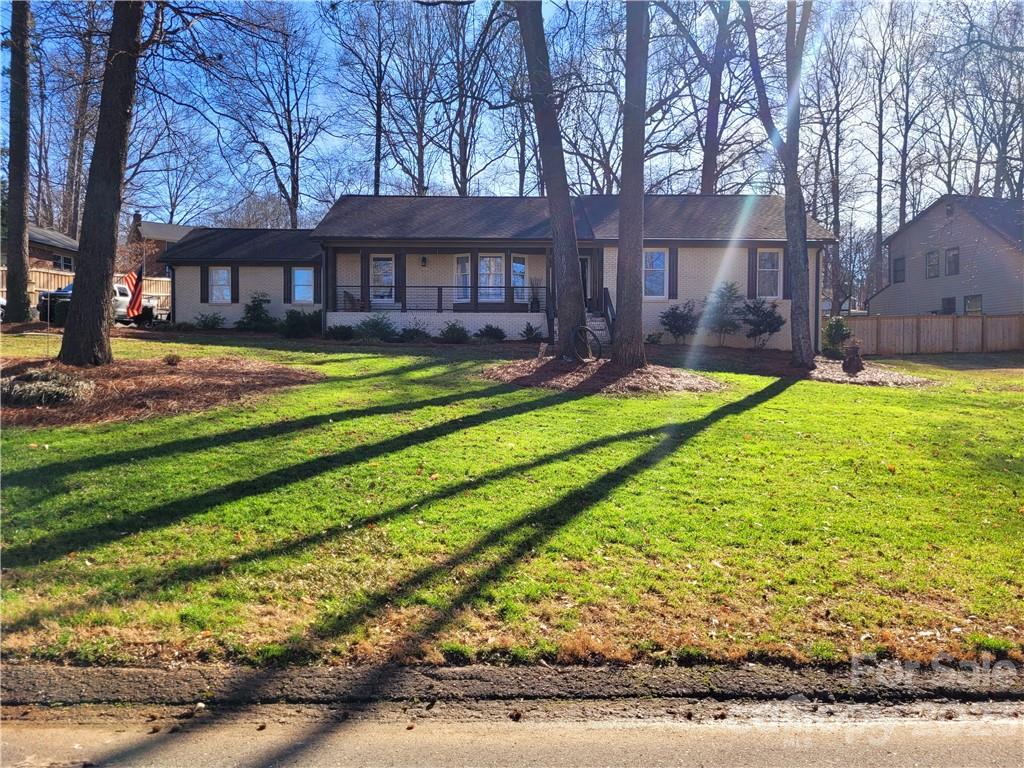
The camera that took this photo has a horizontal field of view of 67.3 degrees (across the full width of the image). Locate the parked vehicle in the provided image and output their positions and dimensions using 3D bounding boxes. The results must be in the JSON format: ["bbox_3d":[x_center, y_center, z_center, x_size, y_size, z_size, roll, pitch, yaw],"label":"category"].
[{"bbox_3d":[-17.176,-3.419,32.583,2.000,1.850,5.800,0,3,0],"label":"parked vehicle"}]

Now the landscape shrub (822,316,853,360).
[{"bbox_3d":[10.722,-1.499,25.354,0.902,1.422,0.900,0,3,0],"label":"landscape shrub"}]

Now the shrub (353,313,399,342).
[{"bbox_3d":[-4.622,-1.913,26.041,1.525,0.990,1.250,0,3,0],"label":"shrub"}]

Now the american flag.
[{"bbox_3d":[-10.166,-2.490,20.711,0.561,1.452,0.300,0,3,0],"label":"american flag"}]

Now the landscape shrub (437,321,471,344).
[{"bbox_3d":[-1.977,-1.747,26.098,1.100,0.787,1.000,0,3,0],"label":"landscape shrub"}]

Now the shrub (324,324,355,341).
[{"bbox_3d":[-5.865,-1.751,26.149,0.988,0.516,0.850,0,3,0],"label":"shrub"}]

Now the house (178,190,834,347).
[{"bbox_3d":[-1.543,-4.545,31.225,25.050,6.239,11.200,0,3,0],"label":"house"}]

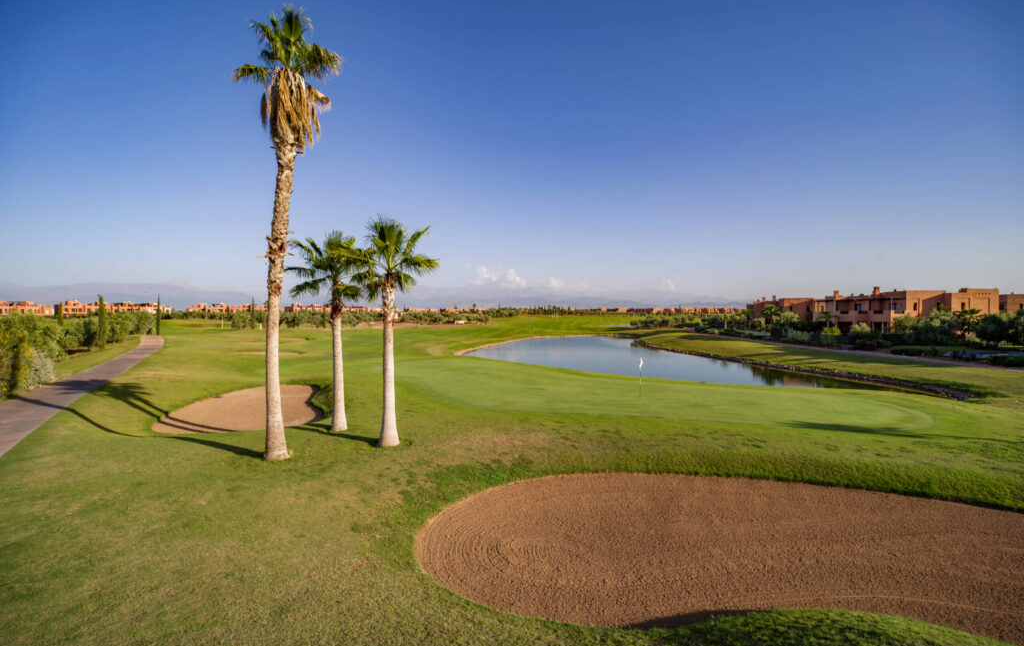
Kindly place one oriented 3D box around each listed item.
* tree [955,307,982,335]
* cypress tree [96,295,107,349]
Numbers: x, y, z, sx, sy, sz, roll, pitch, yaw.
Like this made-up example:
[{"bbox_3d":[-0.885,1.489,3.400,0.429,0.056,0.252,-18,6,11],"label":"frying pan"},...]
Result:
[{"bbox_3d":[57.700,0.130,54.000,3.400,4.300,3.400,0,2,0],"label":"tree"},{"bbox_3d":[-49.500,-0.060,51.500,1.200,6.500,1.200,0,2,0],"label":"cypress tree"}]

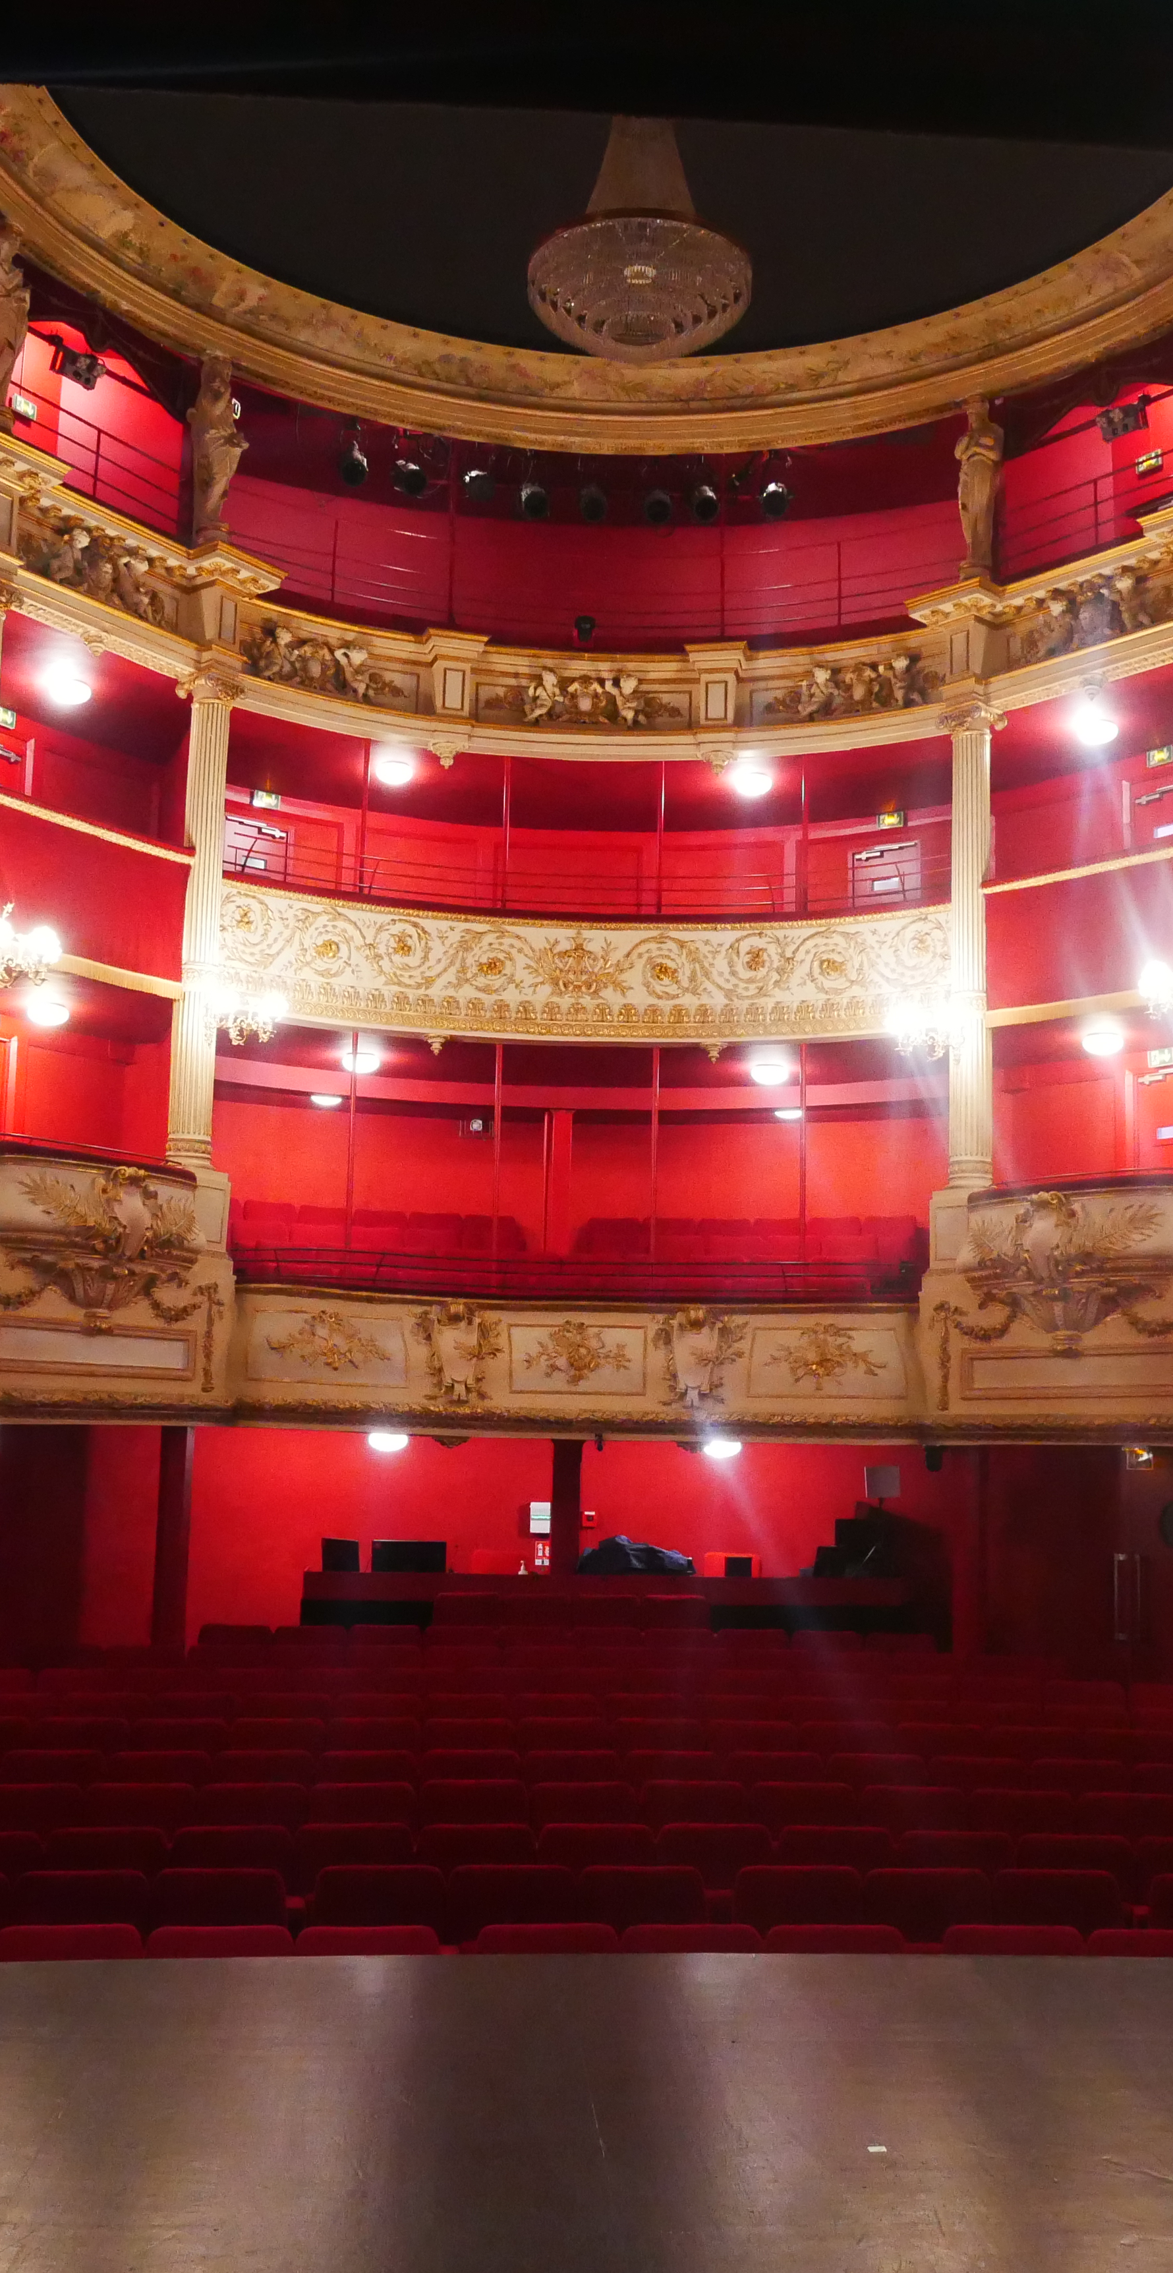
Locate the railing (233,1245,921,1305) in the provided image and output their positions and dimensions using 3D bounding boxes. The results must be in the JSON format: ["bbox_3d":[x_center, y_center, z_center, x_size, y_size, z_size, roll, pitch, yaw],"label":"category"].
[{"bbox_3d":[-0.070,0.980,14.600,4.800,0.320,0.700,2,-8,-3],"label":"railing"}]

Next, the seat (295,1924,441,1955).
[{"bbox_3d":[-0.793,3.345,7.516,0.550,0.870,0.580,2,-8,-7],"label":"seat"}]

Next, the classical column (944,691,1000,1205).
[{"bbox_3d":[2.858,-1.417,15.551,0.370,3.659,0.370,1,-8,0],"label":"classical column"}]

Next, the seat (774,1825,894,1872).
[{"bbox_3d":[1.105,3.487,9.114,0.540,0.880,0.580,1,-8,0],"label":"seat"}]

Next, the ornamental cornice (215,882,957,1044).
[{"bbox_3d":[0.002,-1.230,15.865,5.400,1.004,1.000,2,-8,-3],"label":"ornamental cornice"}]

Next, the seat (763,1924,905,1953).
[{"bbox_3d":[0.950,3.408,7.709,0.550,0.870,0.580,1,-8,-1],"label":"seat"}]

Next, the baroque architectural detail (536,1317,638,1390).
[{"bbox_3d":[0.001,1.639,15.918,0.773,0.557,0.130,2,-8,-2],"label":"baroque architectural detail"}]

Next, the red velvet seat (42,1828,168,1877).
[{"bbox_3d":[-2.086,3.447,8.995,0.540,0.860,0.560,3,-8,-12],"label":"red velvet seat"}]

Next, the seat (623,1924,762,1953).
[{"bbox_3d":[0.408,3.390,7.662,0.550,0.870,0.580,2,-8,-3],"label":"seat"}]

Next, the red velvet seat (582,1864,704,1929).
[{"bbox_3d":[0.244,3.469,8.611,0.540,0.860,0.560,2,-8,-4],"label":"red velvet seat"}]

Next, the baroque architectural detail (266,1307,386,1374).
[{"bbox_3d":[-1.908,1.503,15.435,0.928,0.505,0.130,5,-9,-27],"label":"baroque architectural detail"}]

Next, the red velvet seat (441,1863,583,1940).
[{"bbox_3d":[-0.290,3.431,8.409,0.550,0.870,0.580,2,-8,-5],"label":"red velvet seat"}]

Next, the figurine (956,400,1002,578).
[{"bbox_3d":[3.001,-4.975,16.108,0.360,1.436,0.320,-4,-10,36],"label":"figurine"}]

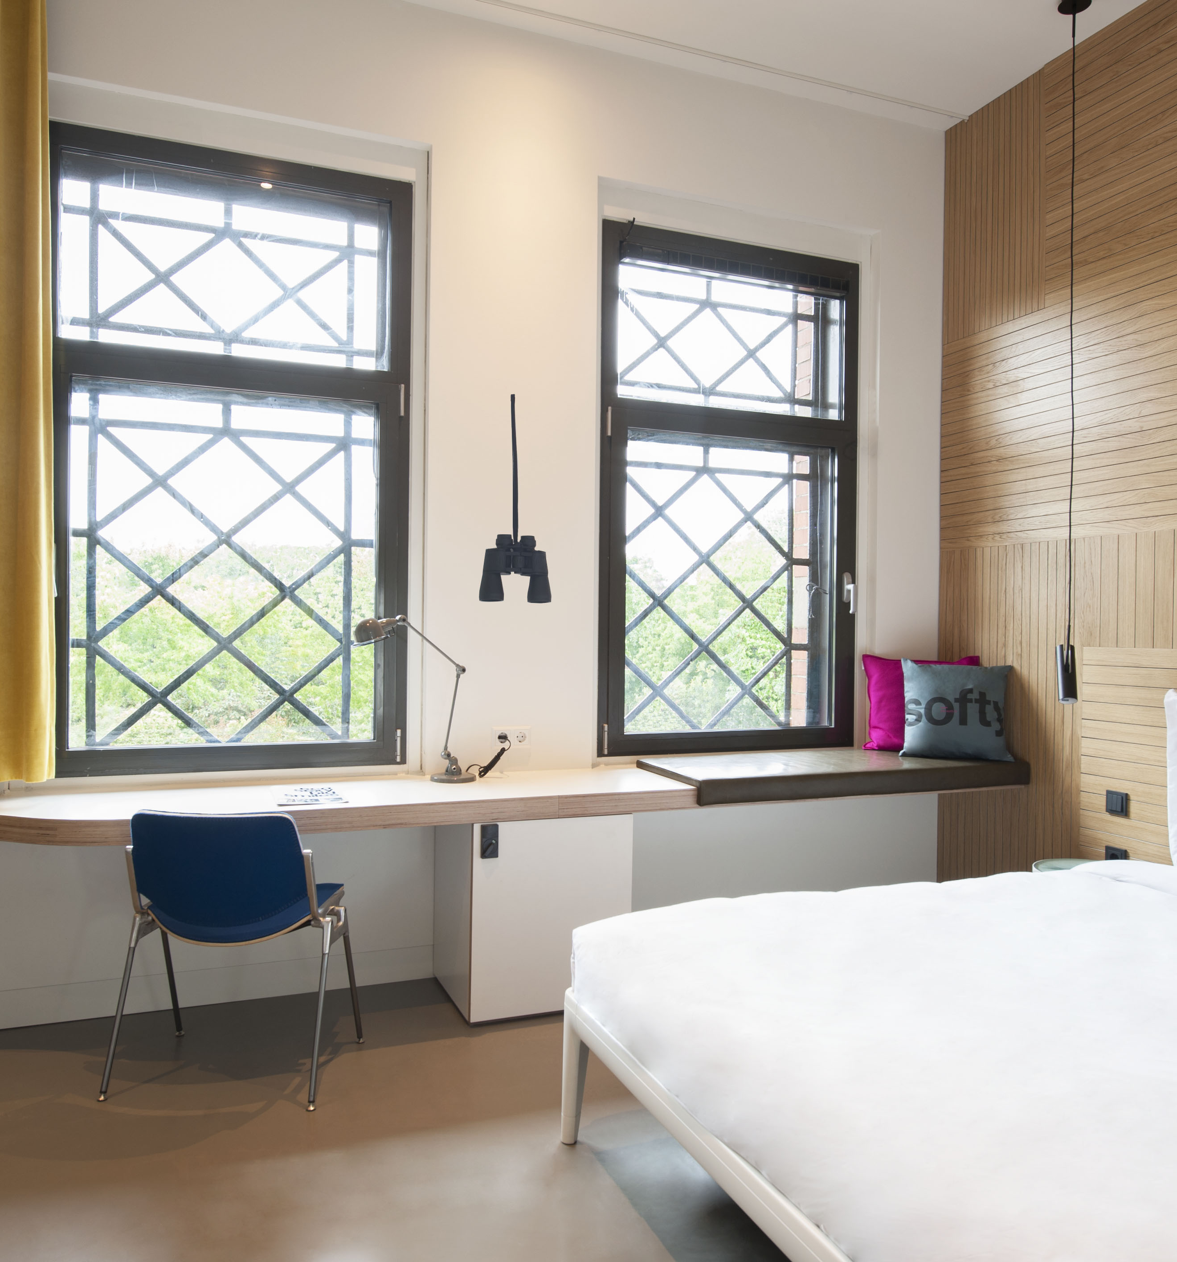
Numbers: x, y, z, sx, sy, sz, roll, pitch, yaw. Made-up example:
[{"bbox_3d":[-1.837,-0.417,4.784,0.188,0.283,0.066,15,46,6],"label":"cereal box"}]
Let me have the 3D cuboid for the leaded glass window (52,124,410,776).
[{"bbox_3d":[-1.235,-0.579,3.481,1.218,2.127,0.100,0,1,-21],"label":"leaded glass window"}]

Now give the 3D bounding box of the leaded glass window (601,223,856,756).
[{"bbox_3d":[0.602,-0.554,4.197,1.209,2.112,0.100,0,1,-21],"label":"leaded glass window"}]

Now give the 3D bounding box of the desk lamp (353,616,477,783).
[{"bbox_3d":[-0.605,0.241,3.454,0.462,0.575,0.160,0,1,-32],"label":"desk lamp"}]

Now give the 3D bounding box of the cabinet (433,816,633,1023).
[{"bbox_3d":[-0.190,0.933,3.507,0.557,0.648,0.433,0,1,-21],"label":"cabinet"}]

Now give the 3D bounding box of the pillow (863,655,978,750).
[{"bbox_3d":[1.365,0.308,4.109,0.450,0.430,0.140,1,-16,9],"label":"pillow"}]

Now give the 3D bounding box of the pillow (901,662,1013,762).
[{"bbox_3d":[1.473,0.317,4.012,0.440,0.420,0.140,1,-21,16],"label":"pillow"}]

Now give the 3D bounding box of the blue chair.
[{"bbox_3d":[-1.001,0.868,2.861,0.580,0.775,0.480,1,1,5],"label":"blue chair"}]

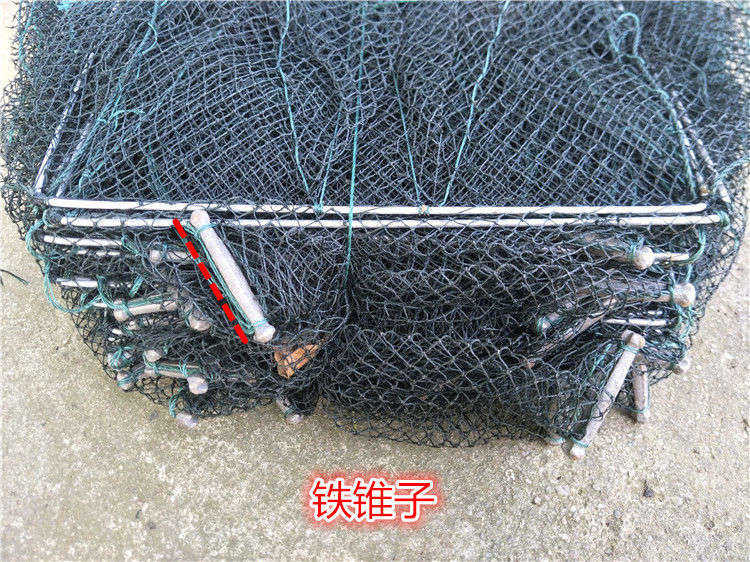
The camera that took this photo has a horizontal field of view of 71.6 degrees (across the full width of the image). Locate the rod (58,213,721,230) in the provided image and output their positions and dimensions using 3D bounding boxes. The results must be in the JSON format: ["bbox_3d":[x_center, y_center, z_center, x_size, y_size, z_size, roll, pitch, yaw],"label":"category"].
[{"bbox_3d":[0.010,-0.036,0.316,0.404,0.005,0.005,0,52,0],"label":"rod"}]

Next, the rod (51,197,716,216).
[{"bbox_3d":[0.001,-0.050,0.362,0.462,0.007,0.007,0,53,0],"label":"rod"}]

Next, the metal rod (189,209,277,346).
[{"bbox_3d":[-0.084,-0.004,0.305,0.011,0.011,0.090,-29,86,-13],"label":"metal rod"}]

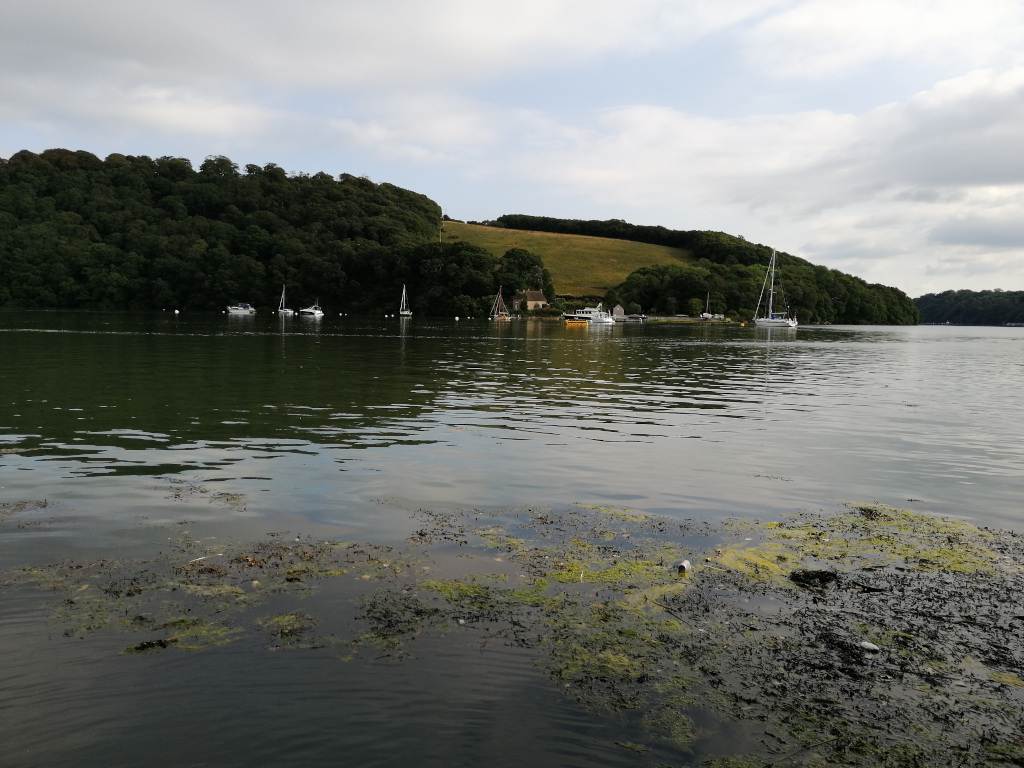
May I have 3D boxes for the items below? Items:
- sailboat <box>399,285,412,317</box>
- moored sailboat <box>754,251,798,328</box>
[{"bbox_3d":[-33.610,-26.330,251.550,2.600,10.100,7.600,-2,6,-31],"label":"sailboat"},{"bbox_3d":[62.370,-22.670,189.180,3.900,18.400,12.200,-2,6,-30],"label":"moored sailboat"}]

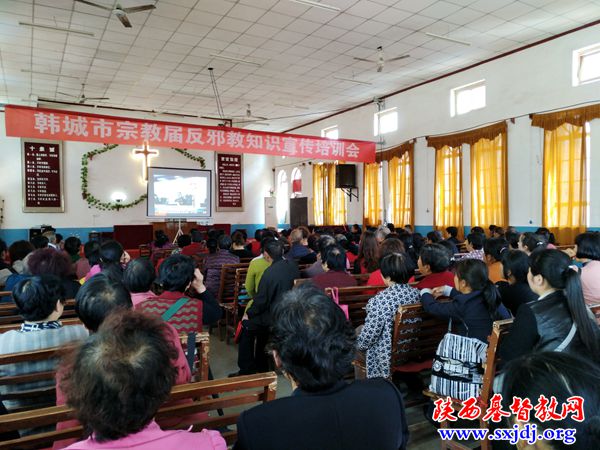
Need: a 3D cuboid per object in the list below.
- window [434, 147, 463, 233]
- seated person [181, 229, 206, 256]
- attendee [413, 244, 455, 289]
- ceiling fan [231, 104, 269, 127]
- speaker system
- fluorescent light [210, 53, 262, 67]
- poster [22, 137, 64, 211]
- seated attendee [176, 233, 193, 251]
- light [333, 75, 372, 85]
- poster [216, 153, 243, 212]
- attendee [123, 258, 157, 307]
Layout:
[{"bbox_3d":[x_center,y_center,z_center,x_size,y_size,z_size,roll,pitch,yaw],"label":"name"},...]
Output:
[{"bbox_3d":[3.320,-0.836,8.914,0.150,1.990,0.720,-1,1,-34],"label":"window"},{"bbox_3d":[-1.703,0.706,6.358,0.460,1.270,0.720,-1,1,-30],"label":"seated person"},{"bbox_3d":[0.931,0.763,3.065,0.500,1.260,0.720,-1,1,-32],"label":"attendee"},{"bbox_3d":[-1.690,-3.775,13.280,1.360,0.460,1.360,-1,1,-32],"label":"ceiling fan"},{"bbox_3d":[1.309,-1.375,11.300,0.460,0.660,0.420,-1,1,-12],"label":"speaker system"},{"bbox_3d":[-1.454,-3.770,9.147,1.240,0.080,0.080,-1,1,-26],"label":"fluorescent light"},{"bbox_3d":[-8.018,-1.541,12.440,1.090,2.300,0.070,-1,1,-26],"label":"poster"},{"bbox_3d":[-1.606,0.741,5.458,0.460,1.230,0.720,-1,1,-30],"label":"seated attendee"},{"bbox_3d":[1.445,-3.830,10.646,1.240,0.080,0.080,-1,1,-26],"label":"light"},{"bbox_3d":[-2.719,-1.710,15.533,1.100,2.360,0.070,-1,1,-32],"label":"poster"},{"bbox_3d":[-1.085,0.802,2.657,0.460,1.190,0.720,-1,1,-30],"label":"attendee"}]

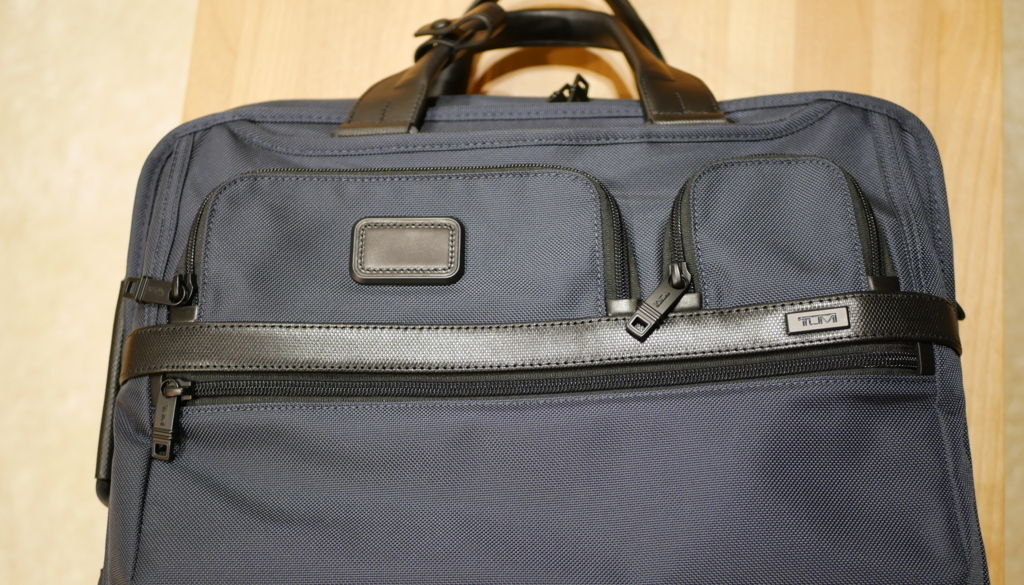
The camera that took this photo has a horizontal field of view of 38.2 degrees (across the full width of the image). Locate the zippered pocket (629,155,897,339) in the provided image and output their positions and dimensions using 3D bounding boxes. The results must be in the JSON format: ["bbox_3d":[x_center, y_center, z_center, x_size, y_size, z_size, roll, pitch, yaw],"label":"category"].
[{"bbox_3d":[0.125,-0.022,0.748,0.131,0.028,0.090,-1,73,0],"label":"zippered pocket"}]

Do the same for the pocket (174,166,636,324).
[{"bbox_3d":[-0.053,-0.024,0.749,0.232,0.026,0.078,-1,73,0],"label":"pocket"}]

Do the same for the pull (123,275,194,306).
[{"bbox_3d":[-0.179,-0.001,0.751,0.038,0.014,0.015,-1,73,0],"label":"pull"}]

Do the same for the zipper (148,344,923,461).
[{"bbox_3d":[0.013,0.054,0.725,0.380,0.020,0.048,-1,73,0],"label":"zipper"}]

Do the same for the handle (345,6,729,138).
[{"bbox_3d":[0.009,-0.112,0.757,0.198,0.052,0.058,-1,73,0],"label":"handle"}]

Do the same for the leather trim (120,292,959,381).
[{"bbox_3d":[0.013,0.022,0.738,0.415,0.030,0.032,-1,73,0],"label":"leather trim"}]

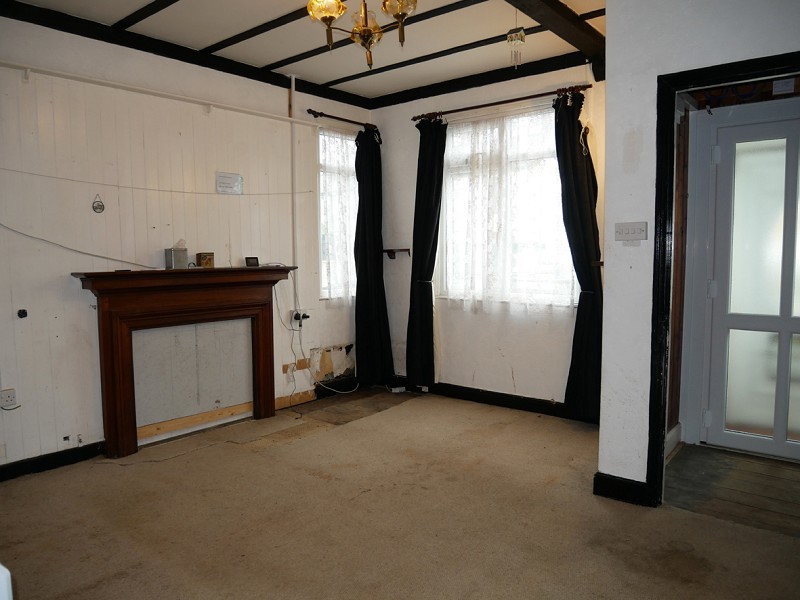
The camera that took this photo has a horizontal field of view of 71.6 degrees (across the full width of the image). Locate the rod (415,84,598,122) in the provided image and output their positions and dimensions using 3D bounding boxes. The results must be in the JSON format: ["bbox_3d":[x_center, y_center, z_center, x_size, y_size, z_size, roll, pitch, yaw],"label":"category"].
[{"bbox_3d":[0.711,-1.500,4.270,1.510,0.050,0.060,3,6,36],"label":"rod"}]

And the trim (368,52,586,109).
[{"bbox_3d":[0.525,-1.744,4.470,1.980,0.095,0.035,3,6,36],"label":"trim"}]

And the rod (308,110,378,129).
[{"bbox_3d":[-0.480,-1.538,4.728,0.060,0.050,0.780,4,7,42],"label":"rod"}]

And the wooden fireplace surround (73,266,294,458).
[{"bbox_3d":[-1.379,0.366,3.860,0.205,1.155,1.495,4,7,42],"label":"wooden fireplace surround"}]

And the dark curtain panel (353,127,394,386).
[{"bbox_3d":[-0.247,-0.363,4.989,0.180,2.310,0.280,4,7,42],"label":"dark curtain panel"}]

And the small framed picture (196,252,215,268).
[{"bbox_3d":[-1.336,-0.266,3.827,0.055,0.108,0.105,4,7,42],"label":"small framed picture"}]

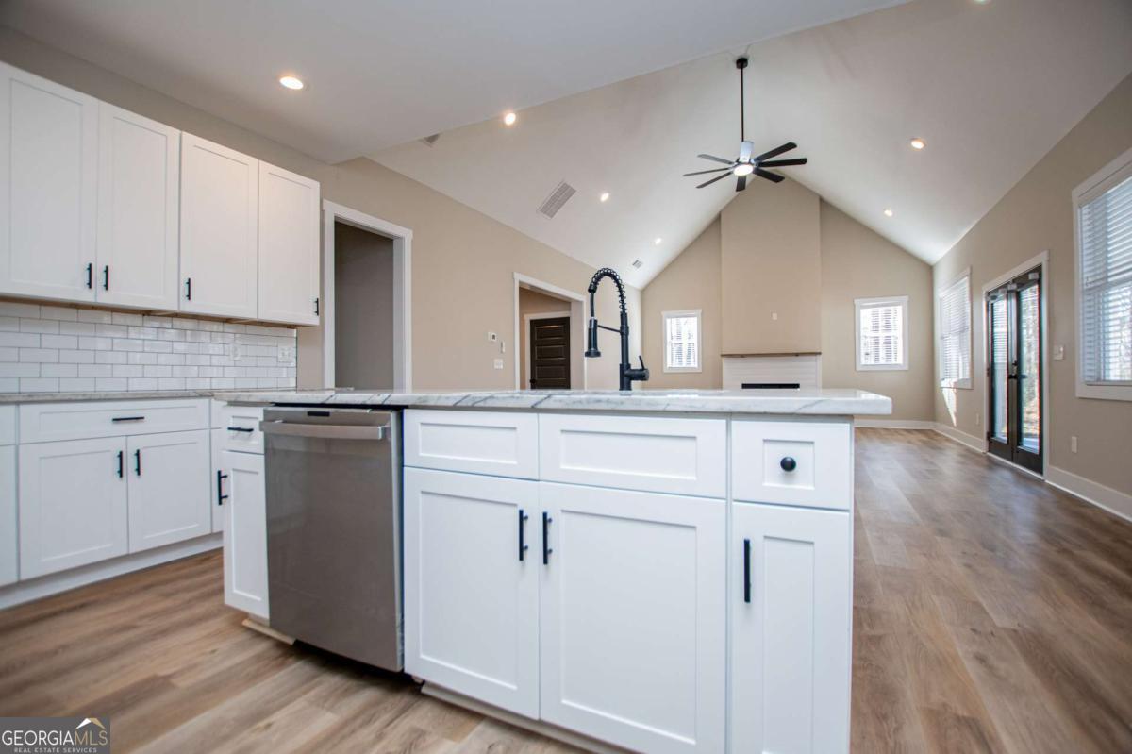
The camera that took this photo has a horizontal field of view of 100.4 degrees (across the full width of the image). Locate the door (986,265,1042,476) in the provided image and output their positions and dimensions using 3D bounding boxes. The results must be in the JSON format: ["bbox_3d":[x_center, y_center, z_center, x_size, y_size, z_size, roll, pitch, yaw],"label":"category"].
[{"bbox_3d":[5.001,-0.058,5.247,0.070,2.016,1.626,0,0,28],"label":"door"}]

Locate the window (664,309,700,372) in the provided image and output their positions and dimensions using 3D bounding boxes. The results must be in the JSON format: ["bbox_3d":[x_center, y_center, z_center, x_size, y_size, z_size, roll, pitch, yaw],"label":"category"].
[{"bbox_3d":[2.642,-0.798,10.725,0.881,1.395,0.110,0,0,28],"label":"window"}]

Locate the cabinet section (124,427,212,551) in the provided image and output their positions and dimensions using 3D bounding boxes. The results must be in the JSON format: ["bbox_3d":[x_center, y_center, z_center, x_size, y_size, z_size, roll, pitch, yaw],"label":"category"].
[{"bbox_3d":[-2.324,0.580,2.599,0.590,0.585,0.370,-1,0,27],"label":"cabinet section"}]

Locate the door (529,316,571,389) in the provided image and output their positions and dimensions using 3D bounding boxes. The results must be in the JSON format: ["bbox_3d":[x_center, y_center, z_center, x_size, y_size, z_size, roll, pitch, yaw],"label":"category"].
[{"bbox_3d":[-0.268,-0.031,8.649,0.890,2.040,0.050,0,0,28],"label":"door"}]

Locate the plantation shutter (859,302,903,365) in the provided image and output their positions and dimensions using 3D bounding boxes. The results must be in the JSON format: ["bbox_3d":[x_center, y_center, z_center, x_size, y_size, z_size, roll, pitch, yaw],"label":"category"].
[{"bbox_3d":[6.074,-0.793,9.092,0.697,1.152,0.060,0,0,28],"label":"plantation shutter"}]

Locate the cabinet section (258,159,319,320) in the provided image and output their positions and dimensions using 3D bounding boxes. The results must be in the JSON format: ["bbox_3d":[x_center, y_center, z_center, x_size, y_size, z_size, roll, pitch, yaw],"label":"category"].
[{"bbox_3d":[-2.108,-0.915,3.440,0.325,1.060,0.450,-1,0,27],"label":"cabinet section"}]

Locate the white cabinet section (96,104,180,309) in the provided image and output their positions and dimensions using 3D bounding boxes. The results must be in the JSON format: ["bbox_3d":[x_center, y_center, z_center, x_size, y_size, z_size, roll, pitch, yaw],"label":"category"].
[{"bbox_3d":[-2.497,-0.917,2.688,0.325,1.060,0.375,-1,0,27],"label":"white cabinet section"}]

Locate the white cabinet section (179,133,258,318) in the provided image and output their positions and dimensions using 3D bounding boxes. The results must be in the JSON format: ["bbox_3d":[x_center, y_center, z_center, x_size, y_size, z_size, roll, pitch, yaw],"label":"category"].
[{"bbox_3d":[-2.312,-0.916,3.047,0.325,1.060,0.445,-1,0,27],"label":"white cabinet section"}]

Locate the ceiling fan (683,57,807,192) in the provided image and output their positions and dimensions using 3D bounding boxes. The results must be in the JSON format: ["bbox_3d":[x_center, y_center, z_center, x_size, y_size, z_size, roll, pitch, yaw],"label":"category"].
[{"bbox_3d":[2.313,-3.405,6.160,1.520,1.522,1.520,0,0,28],"label":"ceiling fan"}]

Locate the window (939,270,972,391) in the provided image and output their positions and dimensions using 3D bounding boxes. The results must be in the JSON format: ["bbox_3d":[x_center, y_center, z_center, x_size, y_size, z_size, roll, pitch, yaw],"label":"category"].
[{"bbox_3d":[6.179,-0.675,7.516,0.110,1.709,2.074,0,0,28],"label":"window"}]

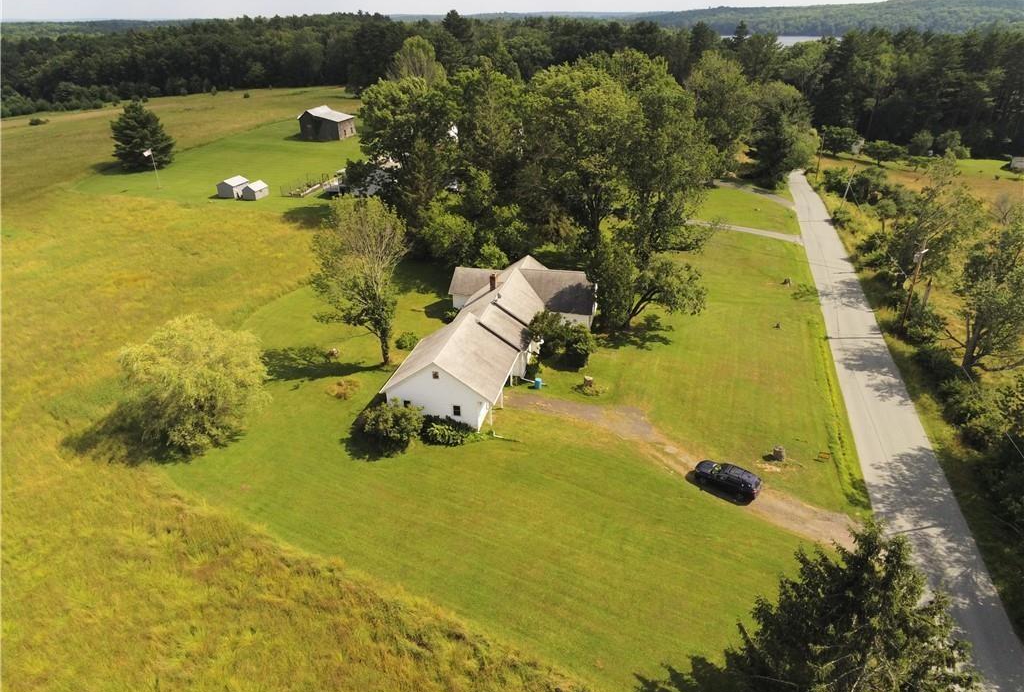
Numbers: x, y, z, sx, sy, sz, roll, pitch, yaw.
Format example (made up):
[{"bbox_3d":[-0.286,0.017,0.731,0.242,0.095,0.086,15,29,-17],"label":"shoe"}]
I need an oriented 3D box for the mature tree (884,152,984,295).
[{"bbox_3d":[50.663,-13.535,82.261,10.500,18.690,10.500,0,26,0],"label":"mature tree"}]

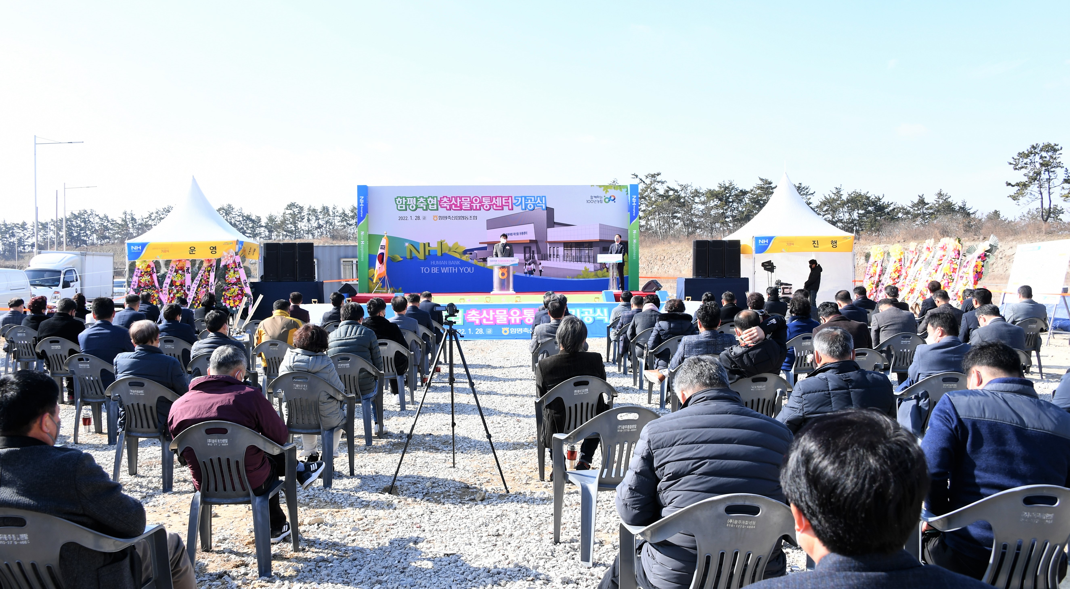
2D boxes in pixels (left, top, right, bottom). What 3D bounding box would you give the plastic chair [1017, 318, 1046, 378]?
[{"bbox_3d":[6.398,0.691,10.937,0.555,0.780,0.530,0,2,-2],"label":"plastic chair"}]

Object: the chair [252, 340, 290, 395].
[{"bbox_3d":[-2.761,0.858,8.960,0.560,0.800,0.550,-1,2,-8],"label":"chair"}]

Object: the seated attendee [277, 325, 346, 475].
[{"bbox_3d":[-1.585,0.764,6.052,0.500,1.120,0.680,0,2,1],"label":"seated attendee"}]

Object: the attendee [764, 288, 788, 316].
[{"bbox_3d":[3.903,0.488,13.714,0.520,1.220,0.750,0,1,0],"label":"attendee"}]

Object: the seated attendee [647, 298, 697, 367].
[{"bbox_3d":[1.517,0.615,9.264,0.537,1.215,0.709,0,1,-2],"label":"seated attendee"}]

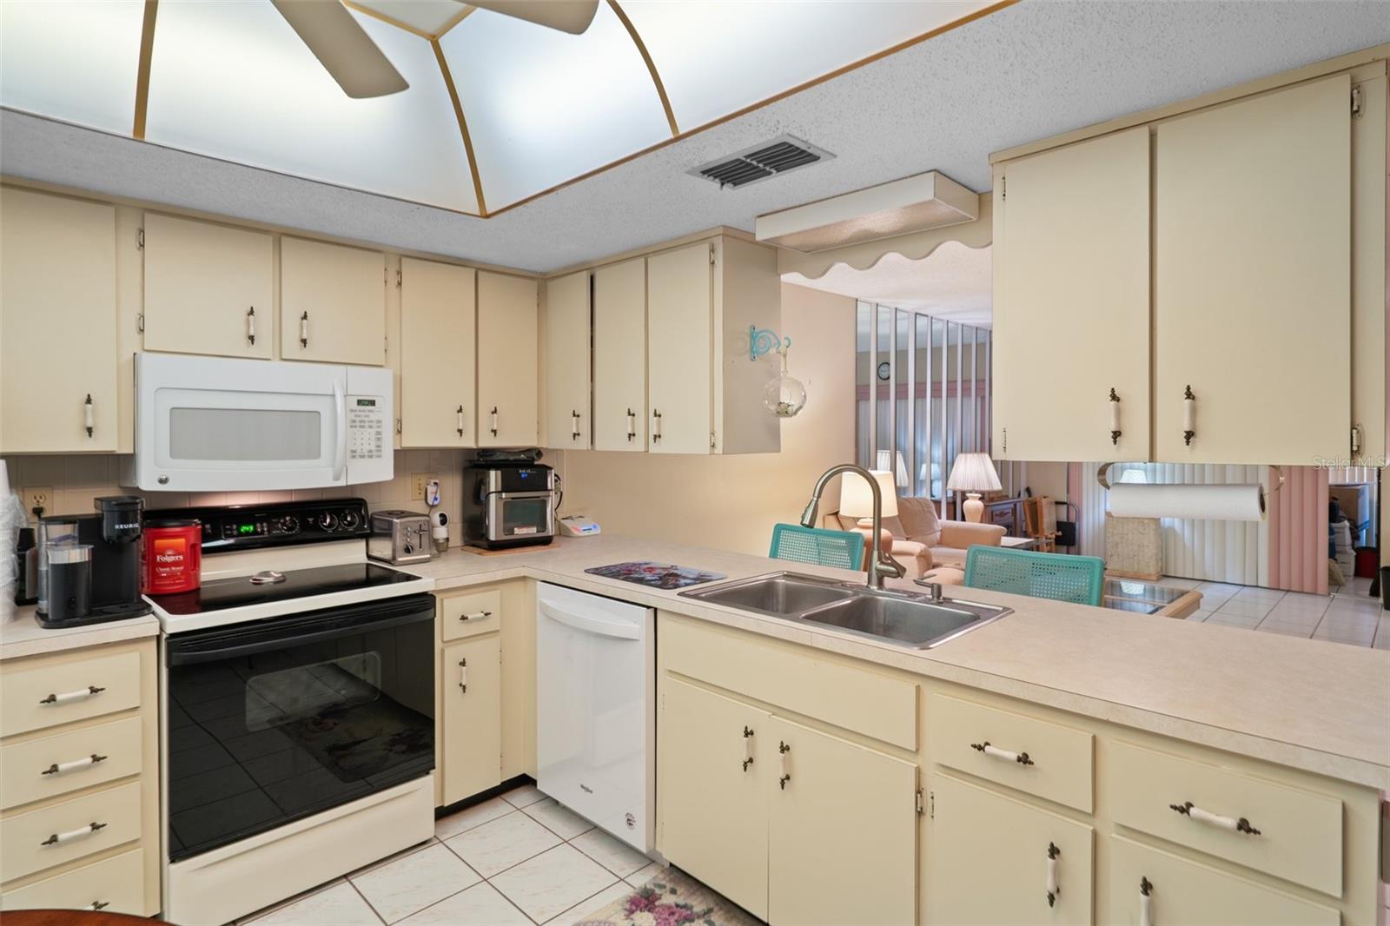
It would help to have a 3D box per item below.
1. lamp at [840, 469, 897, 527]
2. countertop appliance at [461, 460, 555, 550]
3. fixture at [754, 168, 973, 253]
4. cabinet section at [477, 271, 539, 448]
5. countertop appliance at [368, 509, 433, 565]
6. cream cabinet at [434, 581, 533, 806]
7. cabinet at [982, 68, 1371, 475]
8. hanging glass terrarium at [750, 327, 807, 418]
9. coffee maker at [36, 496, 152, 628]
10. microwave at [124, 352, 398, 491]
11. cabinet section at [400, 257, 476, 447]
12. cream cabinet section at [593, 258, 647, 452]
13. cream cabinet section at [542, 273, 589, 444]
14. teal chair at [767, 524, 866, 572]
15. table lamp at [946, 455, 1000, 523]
[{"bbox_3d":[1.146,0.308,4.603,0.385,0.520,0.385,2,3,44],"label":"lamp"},{"bbox_3d":[-0.837,0.184,3.112,0.295,0.355,0.295,-1,3,-37],"label":"countertop appliance"},{"bbox_3d":[0.508,-0.746,2.126,0.602,0.075,0.255,2,3,44],"label":"fixture"},{"bbox_3d":[-0.895,-0.431,3.048,0.320,0.730,0.287,2,2,43],"label":"cabinet section"},{"bbox_3d":[-1.190,0.297,2.795,0.260,0.185,0.150,2,3,44],"label":"countertop appliance"},{"bbox_3d":[-0.999,0.823,2.786,0.610,0.786,0.365,2,3,44],"label":"cream cabinet"},{"bbox_3d":[1.095,-0.374,1.608,0.695,0.745,0.335,2,3,44],"label":"cabinet"},{"bbox_3d":[0.285,-0.320,2.403,0.209,0.327,0.150,1,2,45],"label":"hanging glass terrarium"},{"bbox_3d":[-1.670,0.260,1.938,0.285,0.320,0.240,2,2,39],"label":"coffee maker"},{"bbox_3d":[-1.512,-0.134,2.442,0.400,0.410,0.757,2,3,44],"label":"microwave"},{"bbox_3d":[-1.109,-0.422,2.818,0.320,0.720,0.305,2,2,43],"label":"cabinet section"},{"bbox_3d":[-0.198,-0.415,2.852,0.297,0.735,0.320,2,2,43],"label":"cream cabinet section"},{"bbox_3d":[-0.447,-0.428,3.083,0.283,0.735,0.320,2,2,43],"label":"cream cabinet section"},{"bbox_3d":[0.386,0.808,2.956,0.480,1.010,0.500,2,3,44],"label":"teal chair"},{"bbox_3d":[2.510,0.242,6.250,0.480,0.680,0.480,2,3,44],"label":"table lamp"}]

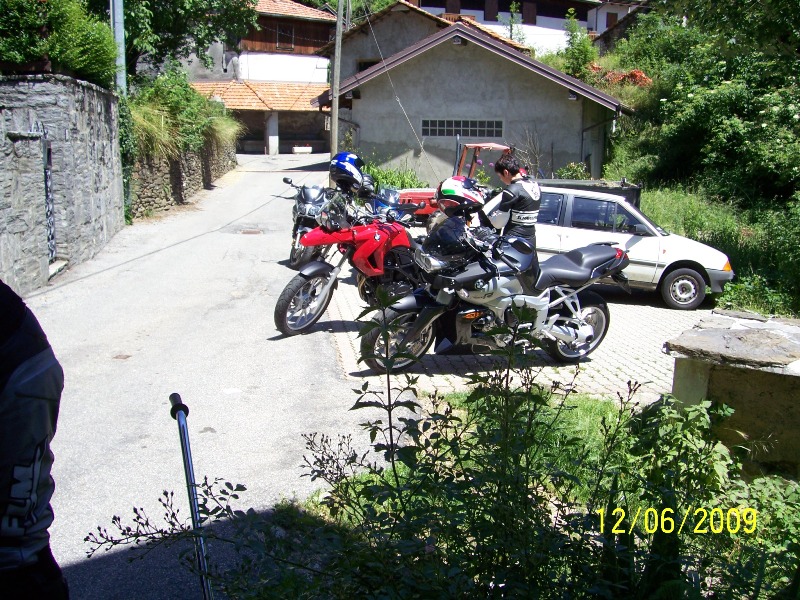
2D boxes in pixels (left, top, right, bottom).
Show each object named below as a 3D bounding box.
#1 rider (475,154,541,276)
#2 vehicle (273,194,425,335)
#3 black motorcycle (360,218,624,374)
[{"bbox_3d":[0.920,-0.394,6.650,0.520,1.690,0.520,3,8,21],"label":"rider"},{"bbox_3d":[-0.100,-0.310,7.020,2.250,1.220,0.860,-3,15,-38],"label":"vehicle"},{"bbox_3d":[0.785,-0.014,5.750,2.220,1.160,0.840,0,14,-29],"label":"black motorcycle"}]

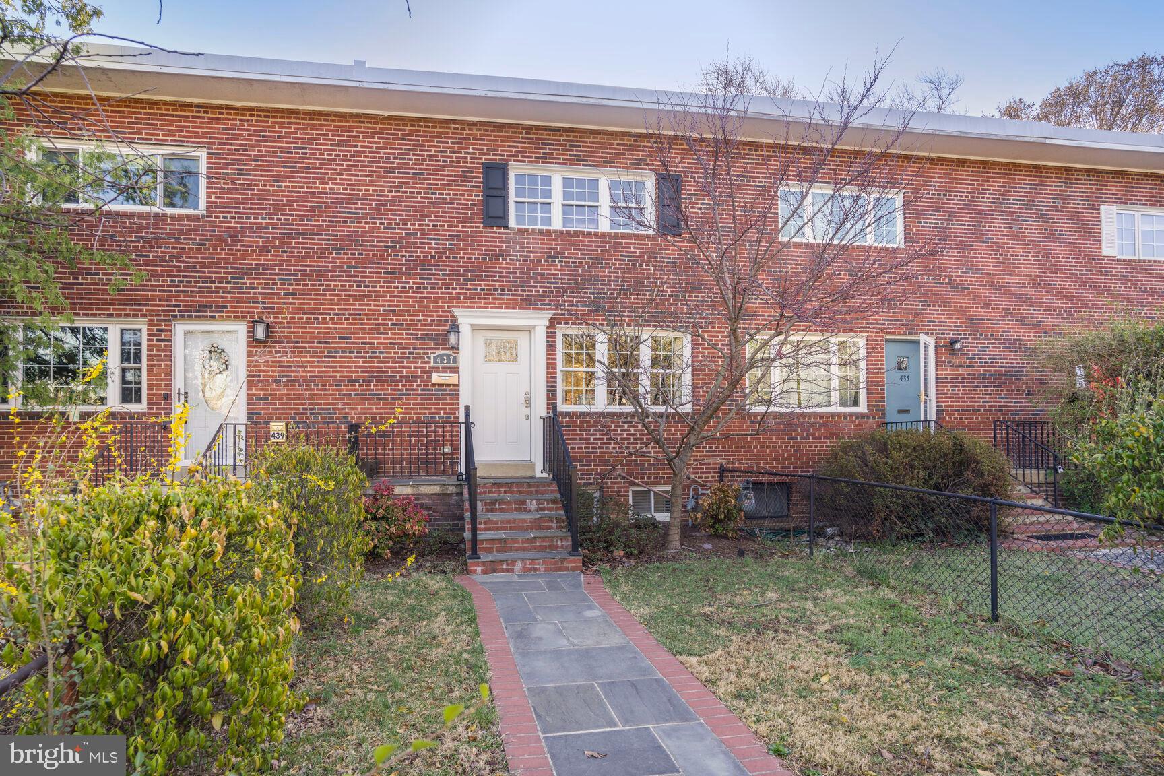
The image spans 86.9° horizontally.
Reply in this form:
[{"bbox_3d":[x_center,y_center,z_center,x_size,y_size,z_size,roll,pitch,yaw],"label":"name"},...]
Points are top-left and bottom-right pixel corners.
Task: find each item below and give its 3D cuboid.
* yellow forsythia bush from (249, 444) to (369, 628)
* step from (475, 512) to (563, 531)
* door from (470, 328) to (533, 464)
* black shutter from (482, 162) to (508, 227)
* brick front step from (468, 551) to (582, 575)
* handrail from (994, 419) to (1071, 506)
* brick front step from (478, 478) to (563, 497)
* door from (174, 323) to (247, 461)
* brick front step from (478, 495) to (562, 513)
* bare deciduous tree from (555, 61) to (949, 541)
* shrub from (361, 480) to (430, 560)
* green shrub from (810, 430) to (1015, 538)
[{"bbox_3d":[-2.741,1.320,6.100,1.200,1.580,1.200,0,-1,-9],"label":"yellow forsythia bush"},{"bbox_3d":[-0.932,1.837,8.514,1.350,0.194,0.315,0,-1,-9],"label":"step"},{"bbox_3d":[-1.247,0.125,9.582,0.910,2.040,0.060,0,-1,-9],"label":"door"},{"bbox_3d":[-1.303,-2.924,9.307,0.380,0.970,0.040,0,-1,-9],"label":"black shutter"},{"bbox_3d":[-0.730,2.227,7.873,1.430,0.214,0.315,0,-1,-9],"label":"brick front step"},{"bbox_3d":[6.765,1.157,9.370,0.070,1.240,1.100,0,-1,-9],"label":"handrail"},{"bbox_3d":[-0.992,1.396,8.650,1.320,0.190,0.360,0,-1,-10],"label":"brick front step"},{"bbox_3d":[-5.255,0.090,8.700,0.950,2.020,0.070,0,-1,-10],"label":"door"},{"bbox_3d":[-0.984,1.647,8.843,1.350,0.194,0.315,0,-1,-9],"label":"brick front step"},{"bbox_3d":[2.171,-1.060,7.950,4.700,6.400,3.700,0,-1,-10],"label":"bare deciduous tree"},{"bbox_3d":[-2.396,1.664,7.800,0.900,0.980,0.820,0,-1,-10],"label":"shrub"},{"bbox_3d":[4.910,1.450,9.150,2.700,1.530,1.700,0,-1,-10],"label":"green shrub"}]

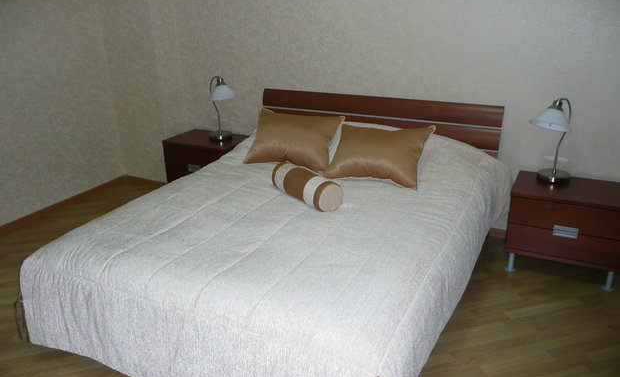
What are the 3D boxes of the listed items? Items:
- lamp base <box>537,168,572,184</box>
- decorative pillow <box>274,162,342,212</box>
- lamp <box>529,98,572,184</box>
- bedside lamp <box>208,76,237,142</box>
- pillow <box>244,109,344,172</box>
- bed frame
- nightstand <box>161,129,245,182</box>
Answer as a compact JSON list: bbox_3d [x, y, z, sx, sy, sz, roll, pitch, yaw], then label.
[{"bbox_3d":[1.450,-0.082,2.977,0.190,0.035,0.190,9,23,24],"label":"lamp base"},{"bbox_3d":[-0.022,-0.015,2.637,0.145,0.145,0.410,-16,26,-35],"label":"decorative pillow"},{"bbox_3d":[1.413,-0.282,2.892,0.250,0.465,0.220,-5,22,-11],"label":"lamp"},{"bbox_3d":[-0.672,-0.609,3.805,0.250,0.465,0.220,18,28,40],"label":"bedside lamp"},{"bbox_3d":[-0.111,-0.306,3.144,0.560,0.150,0.420,9,63,24],"label":"pillow"},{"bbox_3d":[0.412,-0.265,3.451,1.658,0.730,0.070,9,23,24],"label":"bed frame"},{"bbox_3d":[-0.770,-0.142,3.942,0.612,0.497,0.401,9,23,24],"label":"nightstand"}]

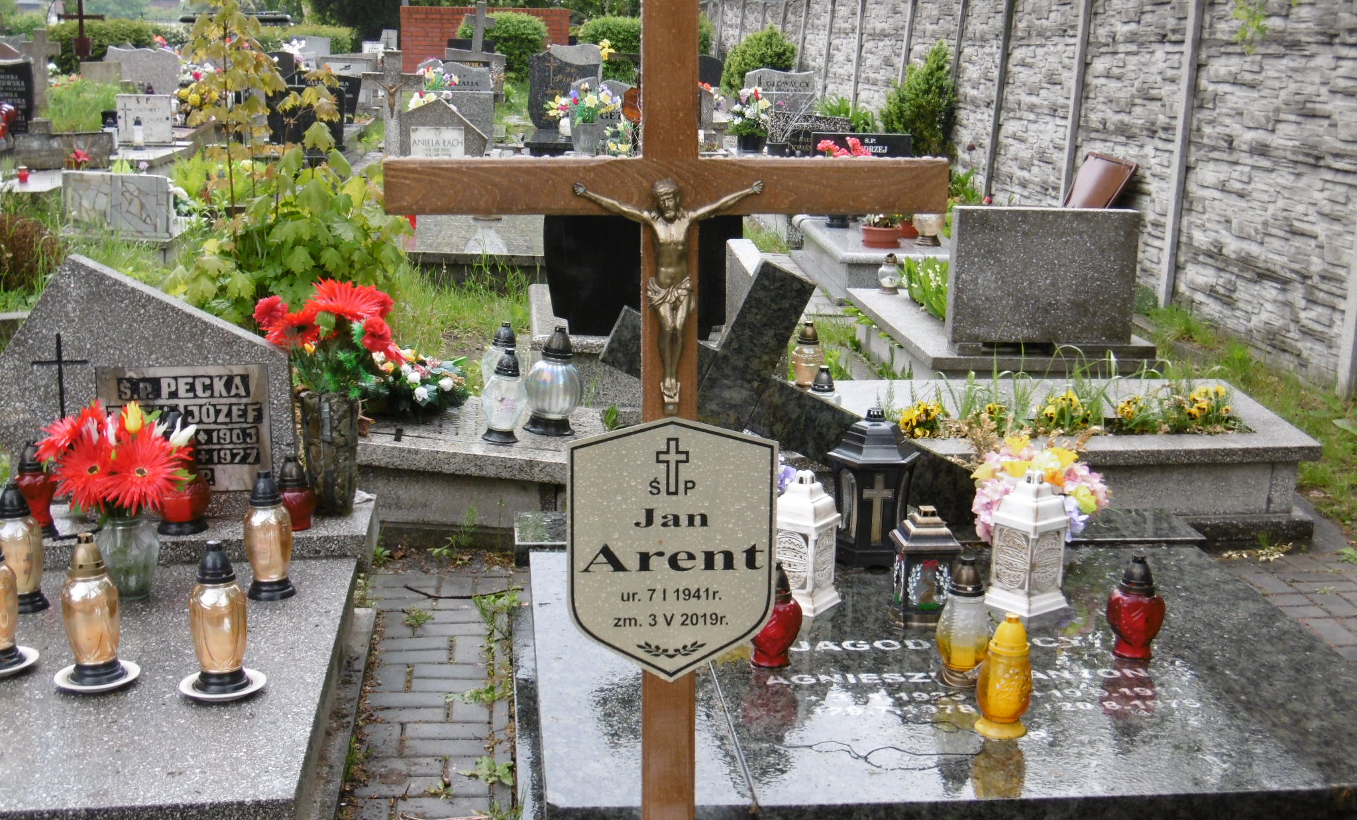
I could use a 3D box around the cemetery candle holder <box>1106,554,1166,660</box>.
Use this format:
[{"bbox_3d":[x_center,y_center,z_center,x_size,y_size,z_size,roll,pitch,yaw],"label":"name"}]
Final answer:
[{"bbox_3d":[0.961,0.411,4.185,0.123,0.221,0.117,0,12,-5],"label":"cemetery candle holder"}]

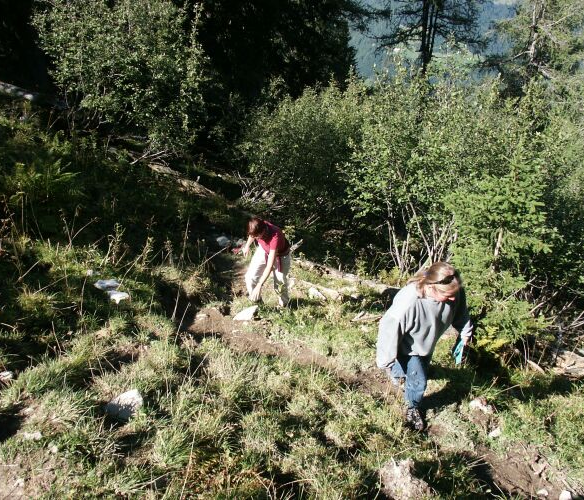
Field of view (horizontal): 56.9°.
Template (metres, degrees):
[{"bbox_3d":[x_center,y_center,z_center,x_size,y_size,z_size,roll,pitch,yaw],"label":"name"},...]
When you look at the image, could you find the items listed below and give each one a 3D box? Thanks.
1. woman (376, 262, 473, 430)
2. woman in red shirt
[{"bbox_3d":[1.040,0.744,4.200,0.660,1.500,0.650,-14,25,-32],"label":"woman"},{"bbox_3d":[-0.308,0.139,6.500,0.580,1.200,0.720,17,27,37],"label":"woman in red shirt"}]

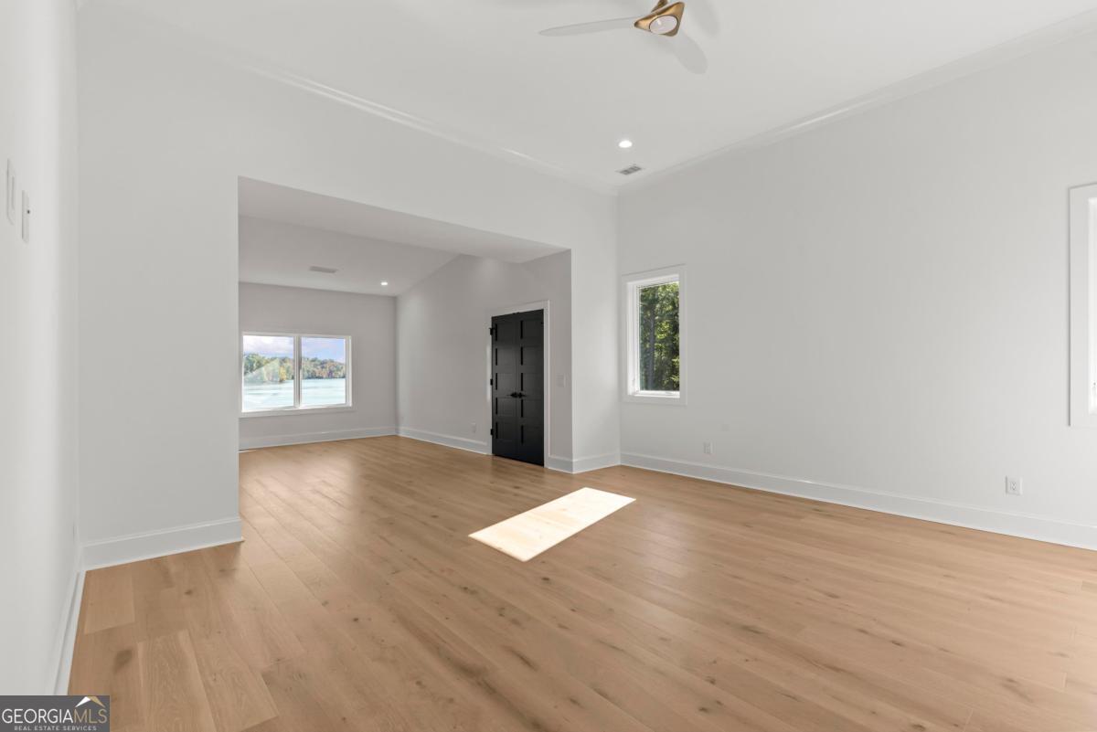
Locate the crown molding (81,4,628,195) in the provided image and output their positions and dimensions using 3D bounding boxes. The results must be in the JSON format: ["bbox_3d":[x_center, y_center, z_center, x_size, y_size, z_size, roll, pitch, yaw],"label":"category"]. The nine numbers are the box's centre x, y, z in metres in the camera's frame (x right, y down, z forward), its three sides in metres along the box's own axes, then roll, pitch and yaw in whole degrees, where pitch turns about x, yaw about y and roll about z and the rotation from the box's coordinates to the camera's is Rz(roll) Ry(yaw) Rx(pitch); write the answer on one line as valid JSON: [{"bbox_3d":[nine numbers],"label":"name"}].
[{"bbox_3d":[-0.997,-2.269,4.753,5.155,0.093,0.086,0,-1,-42],"label":"crown molding"}]

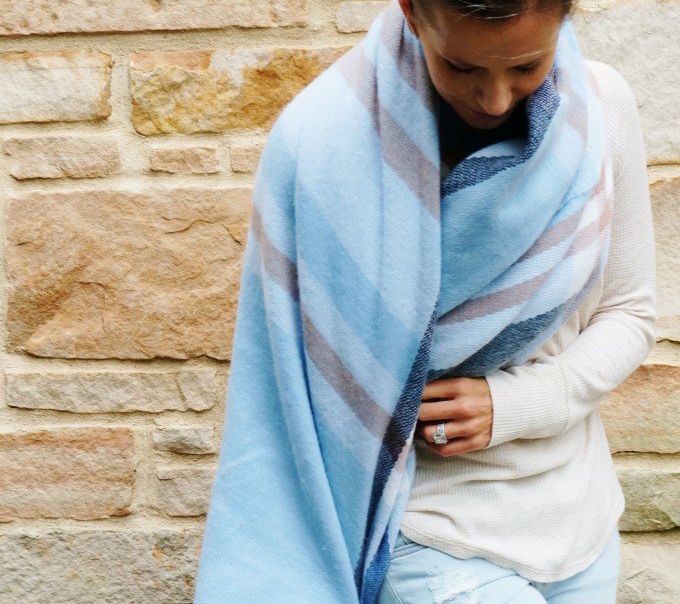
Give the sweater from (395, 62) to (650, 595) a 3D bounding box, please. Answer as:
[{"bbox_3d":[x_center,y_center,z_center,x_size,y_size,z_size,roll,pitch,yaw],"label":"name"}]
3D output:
[{"bbox_3d":[0.130,0.030,1.750,0.440,0.610,0.280,-1,0,-11],"label":"sweater"}]

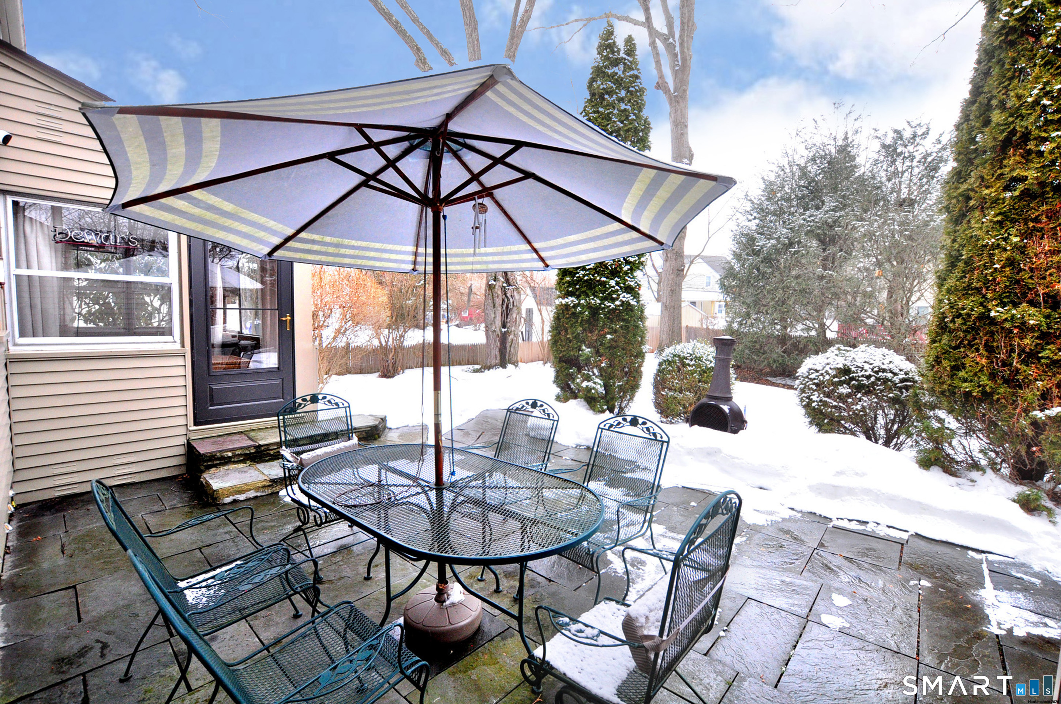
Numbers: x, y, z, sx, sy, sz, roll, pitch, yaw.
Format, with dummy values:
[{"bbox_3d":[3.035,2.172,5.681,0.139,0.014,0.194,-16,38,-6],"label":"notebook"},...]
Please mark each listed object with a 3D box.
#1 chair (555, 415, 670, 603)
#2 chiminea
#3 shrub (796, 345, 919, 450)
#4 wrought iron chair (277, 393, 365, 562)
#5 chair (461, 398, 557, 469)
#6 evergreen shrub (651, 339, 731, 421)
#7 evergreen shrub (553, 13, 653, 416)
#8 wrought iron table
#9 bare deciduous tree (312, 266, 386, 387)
[{"bbox_3d":[0.407,0.904,2.551,0.760,0.985,0.600,-2,3,-44],"label":"chair"},{"bbox_3d":[2.246,0.512,5.322,0.650,1.410,0.600,1,3,37],"label":"chiminea"},{"bbox_3d":[3.714,0.548,5.074,1.220,1.280,1.200,0,2,0],"label":"shrub"},{"bbox_3d":[-1.405,0.862,3.161,0.800,1.045,0.600,2,3,43],"label":"wrought iron chair"},{"bbox_3d":[-0.221,0.879,3.124,0.600,1.000,0.760,2,3,45],"label":"chair"},{"bbox_3d":[2.351,0.484,6.522,1.100,1.320,1.100,0,2,0],"label":"evergreen shrub"},{"bbox_3d":[1.147,-2.152,7.228,1.600,6.550,1.550,0,2,0],"label":"evergreen shrub"},{"bbox_3d":[-0.485,1.046,2.342,1.920,0.725,1.050,2,3,42],"label":"wrought iron table"},{"bbox_3d":[-4.999,-0.665,11.283,2.800,3.450,2.700,0,2,0],"label":"bare deciduous tree"}]

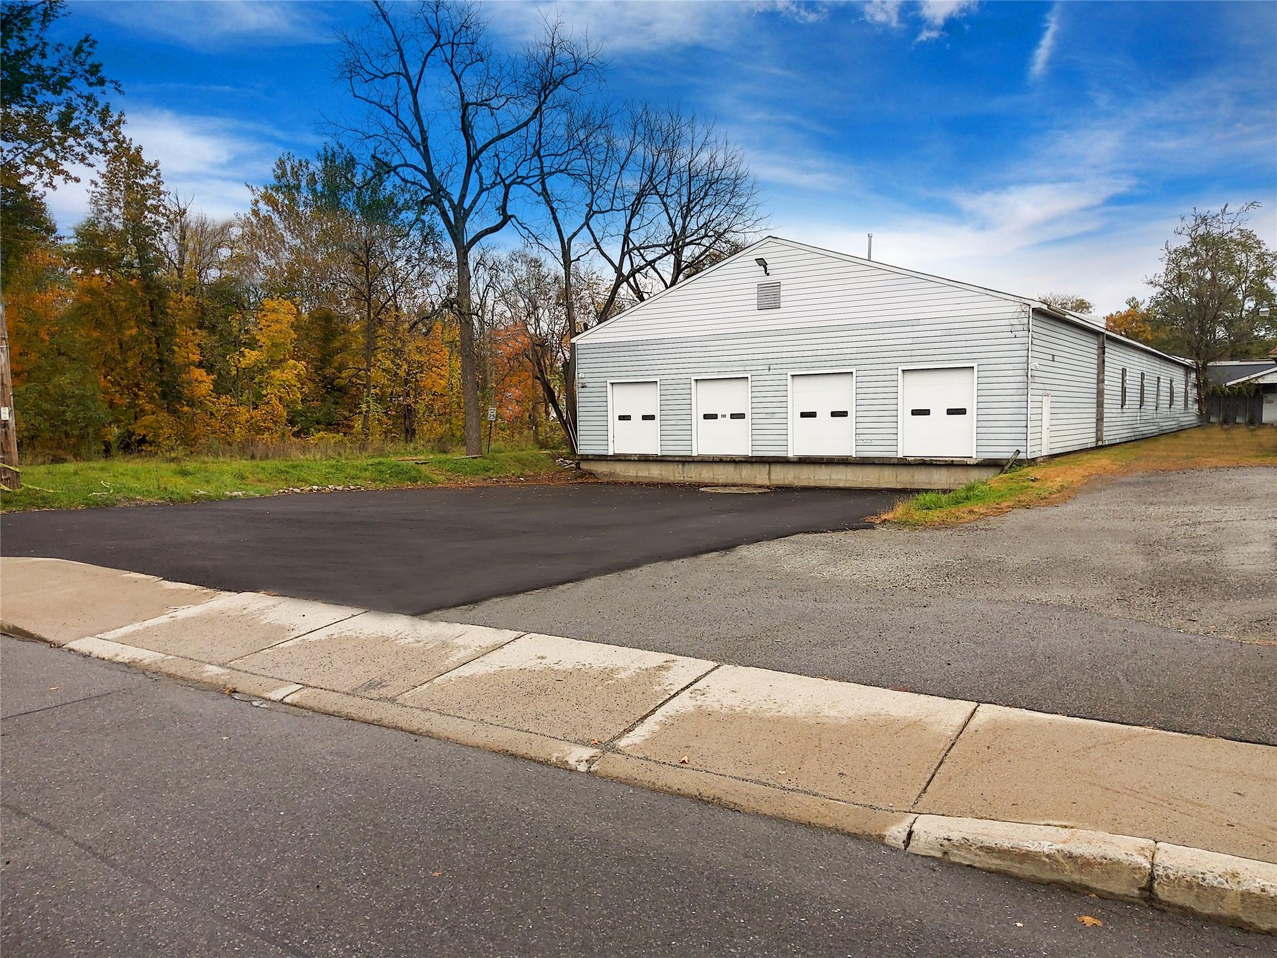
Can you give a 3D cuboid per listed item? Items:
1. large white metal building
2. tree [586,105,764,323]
[{"bbox_3d":[21.794,-6.292,60.690,19.080,9.530,59.000,2,4,35],"label":"large white metal building"},{"bbox_3d":[1.872,-11.036,52.508,9.813,19.217,9.813,-1,4,0],"label":"tree"}]

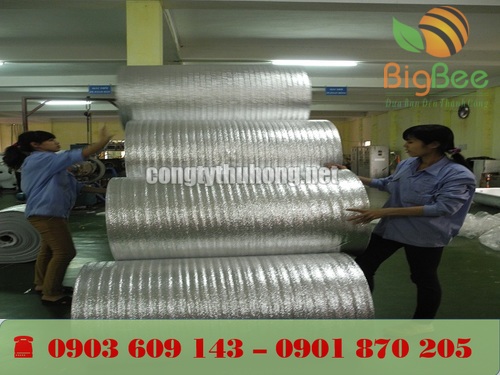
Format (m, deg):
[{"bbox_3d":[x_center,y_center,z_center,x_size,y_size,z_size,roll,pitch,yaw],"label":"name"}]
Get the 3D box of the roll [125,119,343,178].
[{"bbox_3d":[-0.125,-0.258,3.170,1.570,0.545,0.545,0,4,-4],"label":"roll"}]

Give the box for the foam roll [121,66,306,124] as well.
[{"bbox_3d":[-0.287,-0.757,3.470,1.550,0.550,0.550,0,3,-3],"label":"foam roll"}]

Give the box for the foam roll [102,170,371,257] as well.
[{"bbox_3d":[-0.069,0.185,2.680,1.580,0.550,0.550,0,4,0],"label":"foam roll"}]

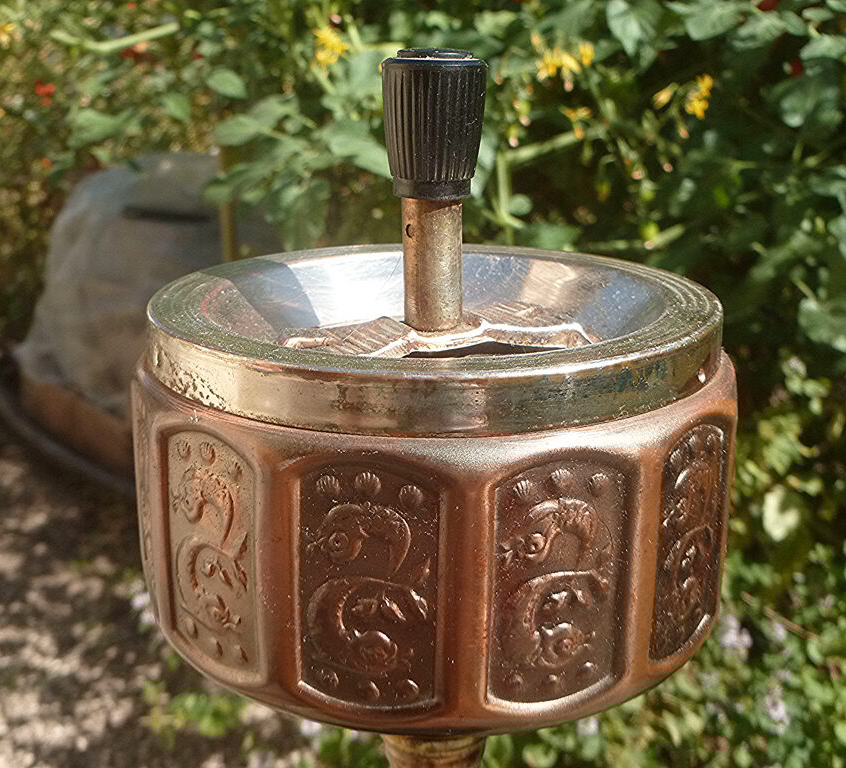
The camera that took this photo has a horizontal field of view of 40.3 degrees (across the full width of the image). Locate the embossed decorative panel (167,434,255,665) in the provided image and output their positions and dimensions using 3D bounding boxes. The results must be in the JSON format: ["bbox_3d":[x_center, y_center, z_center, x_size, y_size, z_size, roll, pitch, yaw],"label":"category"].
[{"bbox_3d":[-0.040,0.032,0.223,0.026,0.046,0.004,14,22,39],"label":"embossed decorative panel"}]

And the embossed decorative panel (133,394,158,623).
[{"bbox_3d":[-0.059,0.024,0.249,0.004,0.046,0.026,-6,18,-18],"label":"embossed decorative panel"}]

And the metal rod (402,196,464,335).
[{"bbox_3d":[0.002,-0.027,0.256,0.013,0.028,0.013,0,17,0],"label":"metal rod"}]

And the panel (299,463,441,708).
[{"bbox_3d":[-0.009,0.037,0.209,0.026,0.046,0.004,3,17,10],"label":"panel"}]

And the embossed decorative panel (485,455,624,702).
[{"bbox_3d":[0.024,0.036,0.211,0.026,0.046,0.004,-6,18,-18],"label":"embossed decorative panel"}]

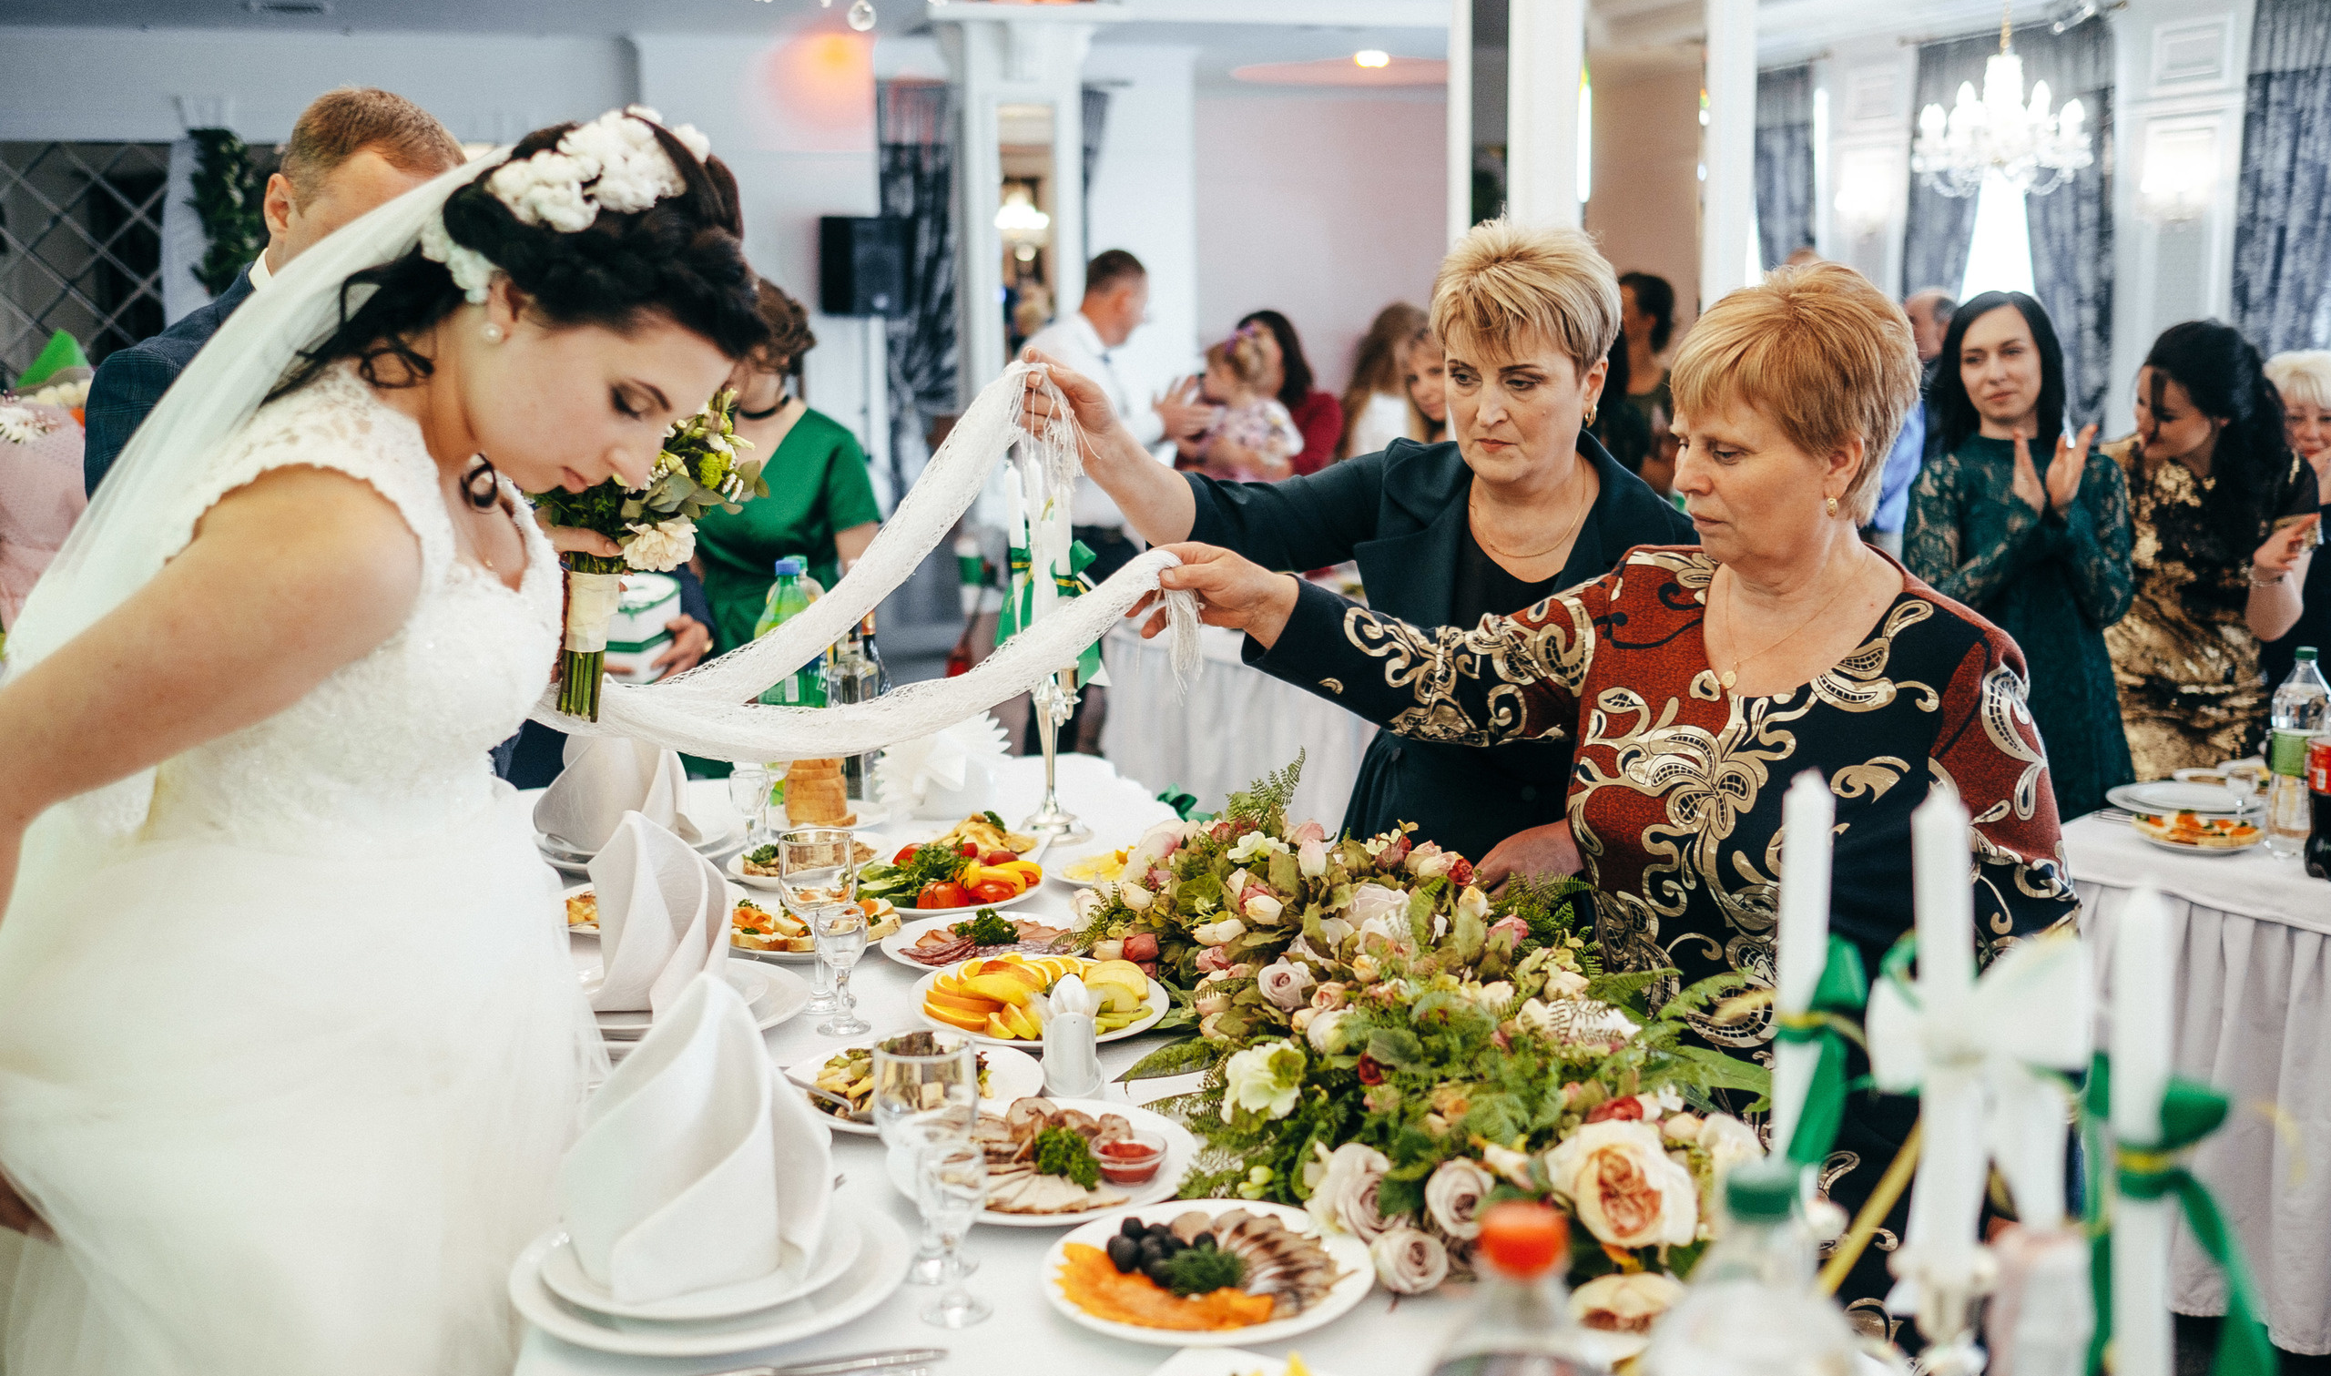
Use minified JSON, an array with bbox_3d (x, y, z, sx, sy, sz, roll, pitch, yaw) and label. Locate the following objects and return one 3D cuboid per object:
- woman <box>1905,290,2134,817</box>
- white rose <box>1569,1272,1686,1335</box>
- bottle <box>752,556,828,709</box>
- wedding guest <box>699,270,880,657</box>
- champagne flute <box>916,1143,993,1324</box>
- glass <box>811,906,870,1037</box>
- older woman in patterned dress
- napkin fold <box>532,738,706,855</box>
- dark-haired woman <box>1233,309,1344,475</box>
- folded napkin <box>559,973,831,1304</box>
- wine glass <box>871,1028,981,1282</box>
[{"bbox_3d":[1.542,0.105,4.207,0.440,1.660,0.330,3,11,19],"label":"woman"},{"bbox_3d":[0.314,0.419,1.530,0.085,0.060,0.075,1,10,11],"label":"white rose"},{"bbox_3d":[-0.526,0.000,3.159,0.098,0.336,0.098,-1,11,0],"label":"bottle"},{"bbox_3d":[-0.750,0.012,4.378,0.480,1.570,0.330,4,12,21],"label":"wedding guest"},{"bbox_3d":[-0.148,0.386,1.597,0.054,0.118,0.054,-1,10,0],"label":"champagne flute"},{"bbox_3d":[-0.323,0.282,2.256,0.052,0.117,0.052,-1,11,0],"label":"glass"},{"bbox_3d":[0.395,0.458,1.900,0.640,1.600,0.540,-8,13,-34],"label":"older woman in patterned dress"},{"bbox_3d":[-0.710,0.101,2.950,0.190,0.170,0.150,2,11,15],"label":"napkin fold"},{"bbox_3d":[0.275,-0.227,6.296,0.470,1.620,0.380,4,11,23],"label":"dark-haired woman"},{"bbox_3d":[-0.338,0.310,1.617,0.185,0.215,0.150,-3,10,-11],"label":"folded napkin"},{"bbox_3d":[-0.165,0.329,1.590,0.074,0.165,0.074,0,11,0],"label":"wine glass"}]

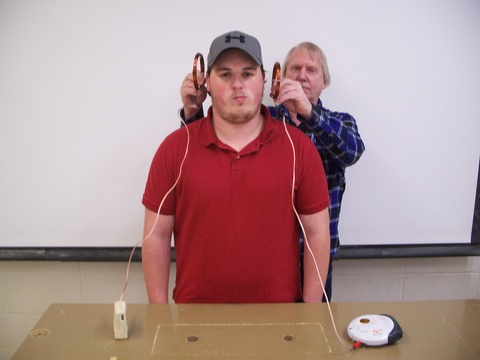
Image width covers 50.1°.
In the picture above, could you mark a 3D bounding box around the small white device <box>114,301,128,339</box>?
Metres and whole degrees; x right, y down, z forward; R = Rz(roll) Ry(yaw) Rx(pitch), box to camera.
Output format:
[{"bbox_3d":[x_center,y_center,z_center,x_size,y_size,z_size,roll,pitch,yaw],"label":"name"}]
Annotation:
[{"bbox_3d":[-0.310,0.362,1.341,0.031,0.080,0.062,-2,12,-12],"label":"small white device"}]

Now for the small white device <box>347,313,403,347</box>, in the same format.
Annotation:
[{"bbox_3d":[0.352,0.389,1.336,0.145,0.029,0.132,-2,12,-12],"label":"small white device"}]

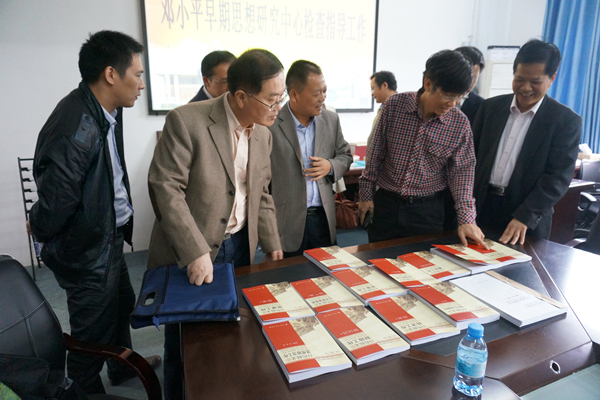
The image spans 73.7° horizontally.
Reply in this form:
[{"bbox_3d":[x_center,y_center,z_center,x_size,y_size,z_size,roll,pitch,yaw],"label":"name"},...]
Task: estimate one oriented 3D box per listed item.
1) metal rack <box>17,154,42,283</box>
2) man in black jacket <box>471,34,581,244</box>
[{"bbox_3d":[-1.912,0.102,3.308,0.560,1.020,0.360,-5,14,-24],"label":"metal rack"},{"bbox_3d":[1.114,0.074,2.134,0.550,1.670,0.500,8,14,29],"label":"man in black jacket"}]

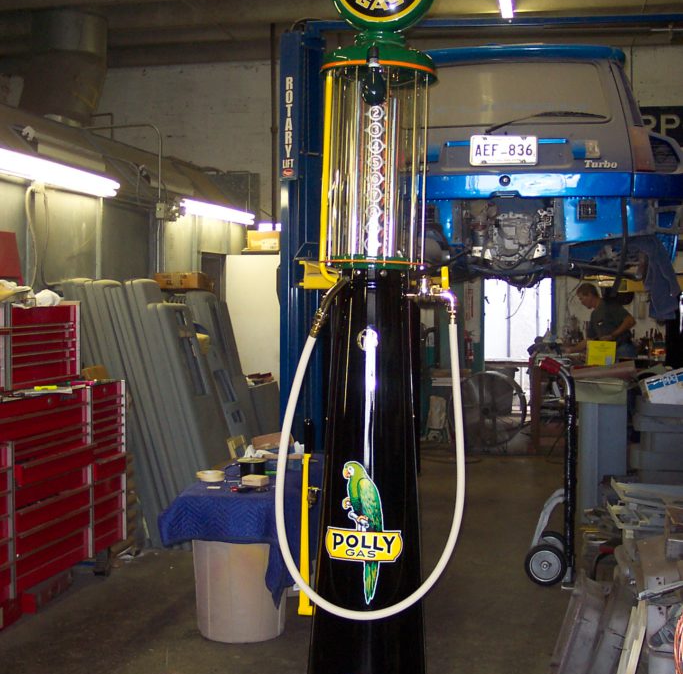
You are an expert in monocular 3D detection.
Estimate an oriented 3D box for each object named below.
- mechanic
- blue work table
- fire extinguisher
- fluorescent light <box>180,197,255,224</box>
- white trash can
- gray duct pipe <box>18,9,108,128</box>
[{"bbox_3d":[2.814,0.356,11.720,0.720,1.800,0.580,-1,3,-30],"label":"mechanic"},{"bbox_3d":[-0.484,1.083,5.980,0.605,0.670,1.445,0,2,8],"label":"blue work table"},{"bbox_3d":[1.639,0.136,13.950,0.170,0.480,0.160,0,2,11],"label":"fire extinguisher"},{"bbox_3d":[-1.324,-1.369,12.000,0.110,0.130,2.400,1,2,12],"label":"fluorescent light"},{"bbox_3d":[-0.506,1.146,5.514,0.530,0.690,0.530,0,2,0],"label":"white trash can"},{"bbox_3d":[-3.240,-3.054,12.604,1.000,1.340,0.930,0,2,11],"label":"gray duct pipe"}]

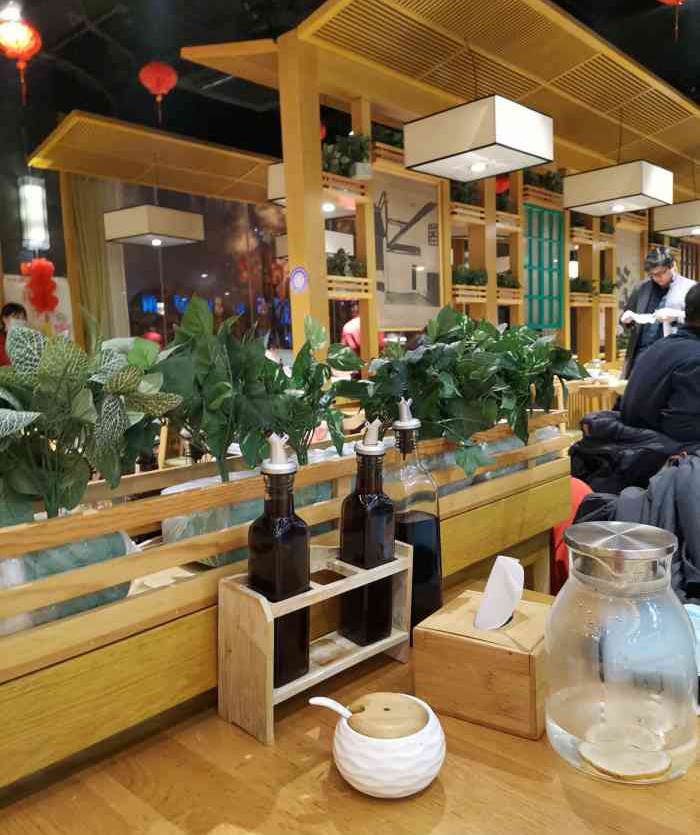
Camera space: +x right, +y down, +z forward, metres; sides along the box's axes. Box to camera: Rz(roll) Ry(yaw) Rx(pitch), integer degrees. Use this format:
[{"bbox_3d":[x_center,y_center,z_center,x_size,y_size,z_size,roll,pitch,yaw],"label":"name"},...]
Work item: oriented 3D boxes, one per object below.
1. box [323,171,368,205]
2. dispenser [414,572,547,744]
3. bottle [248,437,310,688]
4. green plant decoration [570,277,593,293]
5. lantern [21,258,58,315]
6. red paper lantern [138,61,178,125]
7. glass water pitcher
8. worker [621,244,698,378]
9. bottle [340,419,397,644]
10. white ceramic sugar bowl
[{"bbox_3d":[-0.097,-1.565,4.833,0.180,0.166,0.410,4,9,43],"label":"box"},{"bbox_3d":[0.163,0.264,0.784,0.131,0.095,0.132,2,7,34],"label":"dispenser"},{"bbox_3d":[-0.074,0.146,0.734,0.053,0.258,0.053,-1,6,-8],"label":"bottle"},{"bbox_3d":[1.718,-0.965,5.200,0.150,0.150,0.290,3,8,44],"label":"green plant decoration"},{"bbox_3d":[-2.392,-1.009,5.400,0.270,0.430,0.270,-2,6,0],"label":"lantern"},{"bbox_3d":[-1.589,-2.681,5.800,0.310,0.500,0.310,-2,6,0],"label":"red paper lantern"},{"bbox_3d":[0.252,0.214,0.650,0.143,0.214,0.143,1,6,27],"label":"glass water pitcher"},{"bbox_3d":[2.101,-0.247,4.731,0.520,1.680,0.420,1,7,31],"label":"worker"},{"bbox_3d":[0.022,0.130,0.810,0.049,0.253,0.049,6,10,43],"label":"bottle"},{"bbox_3d":[0.030,0.286,0.621,0.109,0.065,0.099,-1,6,11],"label":"white ceramic sugar bowl"}]

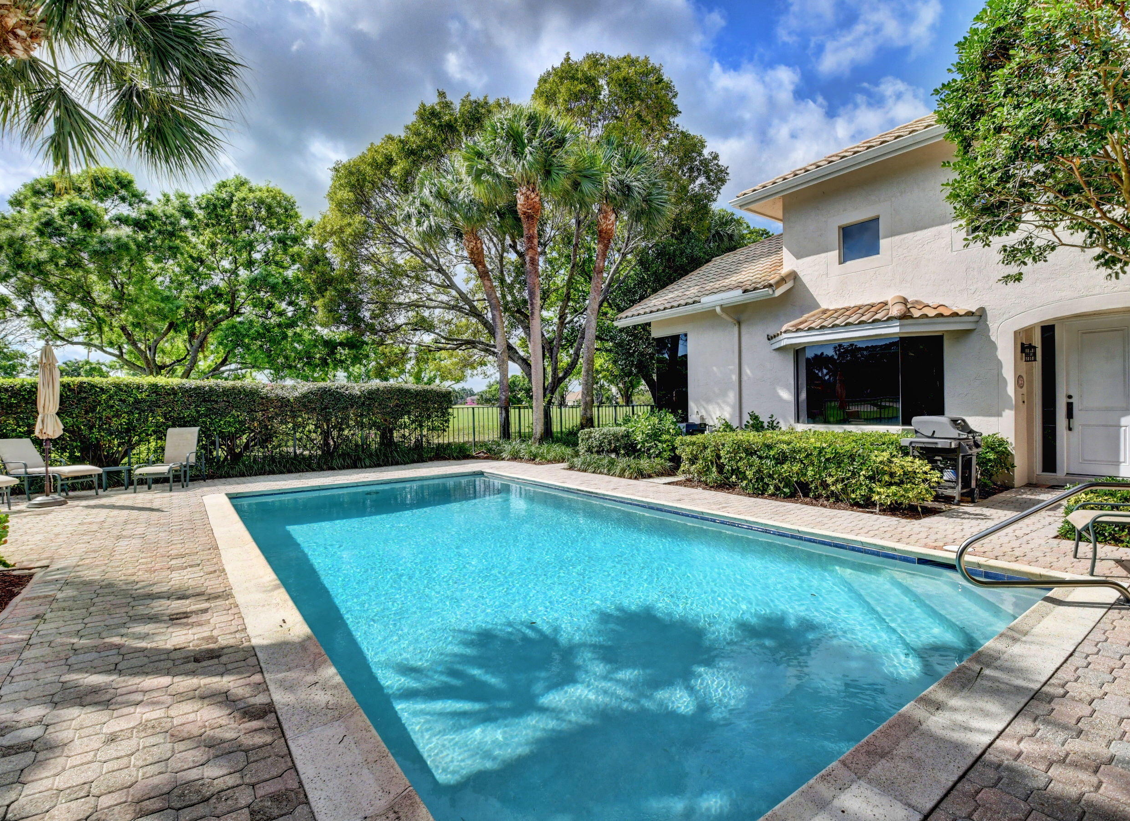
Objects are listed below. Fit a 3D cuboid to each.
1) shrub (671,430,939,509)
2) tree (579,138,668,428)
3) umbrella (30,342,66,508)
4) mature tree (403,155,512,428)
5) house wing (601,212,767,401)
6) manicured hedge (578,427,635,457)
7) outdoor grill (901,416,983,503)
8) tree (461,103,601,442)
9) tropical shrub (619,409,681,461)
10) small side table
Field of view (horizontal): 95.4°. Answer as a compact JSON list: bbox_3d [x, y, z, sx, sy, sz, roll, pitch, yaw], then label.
[{"bbox_3d":[3.497,0.793,7.890,1.400,0.880,3.800,-1,0,-37],"label":"shrub"},{"bbox_3d":[1.421,-3.390,15.000,3.400,9.100,3.400,-1,0,0],"label":"tree"},{"bbox_3d":[-7.650,0.164,7.600,0.450,2.430,0.450,-1,0,0],"label":"umbrella"},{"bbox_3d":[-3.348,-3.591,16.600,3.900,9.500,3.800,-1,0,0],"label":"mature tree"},{"bbox_3d":[5.465,-1.886,14.402,6.600,6.100,4.900,-1,0,-37],"label":"house wing"},{"bbox_3d":[1.000,0.870,12.000,0.900,0.950,1.350,0,0,-37],"label":"manicured hedge"},{"bbox_3d":[5.360,0.680,7.280,1.150,1.190,0.700,0,0,-37],"label":"outdoor grill"},{"bbox_3d":[-1.080,-4.250,16.400,4.400,11.200,4.200,0,0,0],"label":"tree"},{"bbox_3d":[1.860,0.660,11.300,1.350,1.400,1.300,0,0,0],"label":"tropical shrub"},{"bbox_3d":[-8.100,1.210,9.300,0.400,0.440,0.420,0,0,-37],"label":"small side table"}]

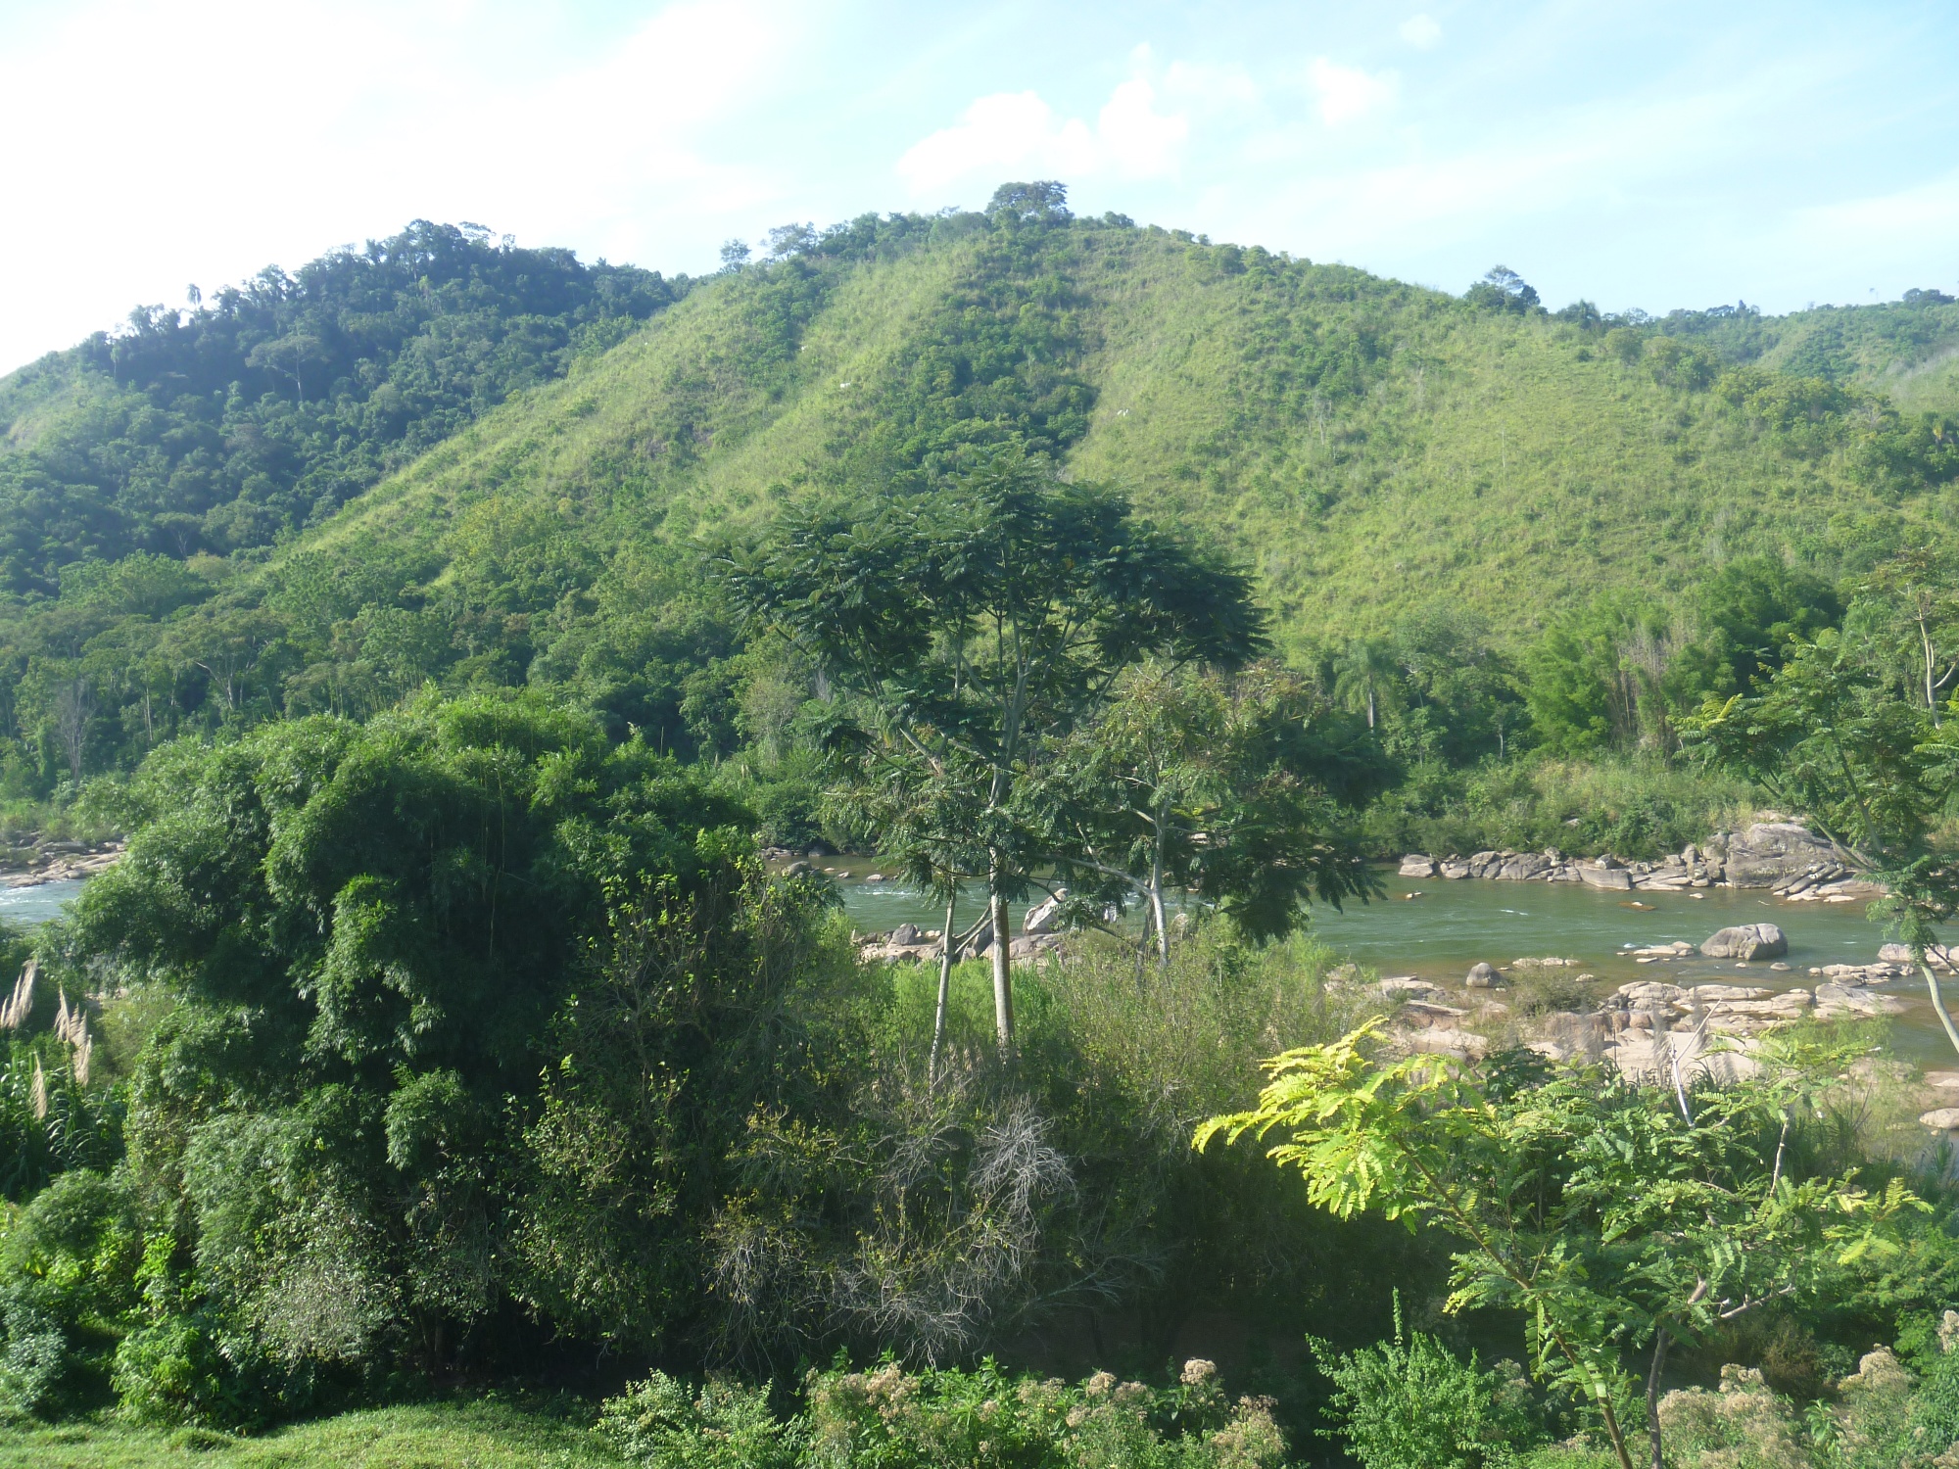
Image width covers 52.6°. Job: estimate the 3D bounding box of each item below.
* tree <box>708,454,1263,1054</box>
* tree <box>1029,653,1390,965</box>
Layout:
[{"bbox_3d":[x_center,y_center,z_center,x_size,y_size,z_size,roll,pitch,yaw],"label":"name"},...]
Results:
[{"bbox_3d":[0.255,0.421,33.000,8.870,10.300,7.800,0,1,0],"label":"tree"},{"bbox_3d":[4.169,1.838,35.500,6.100,6.340,5.800,0,1,0],"label":"tree"}]

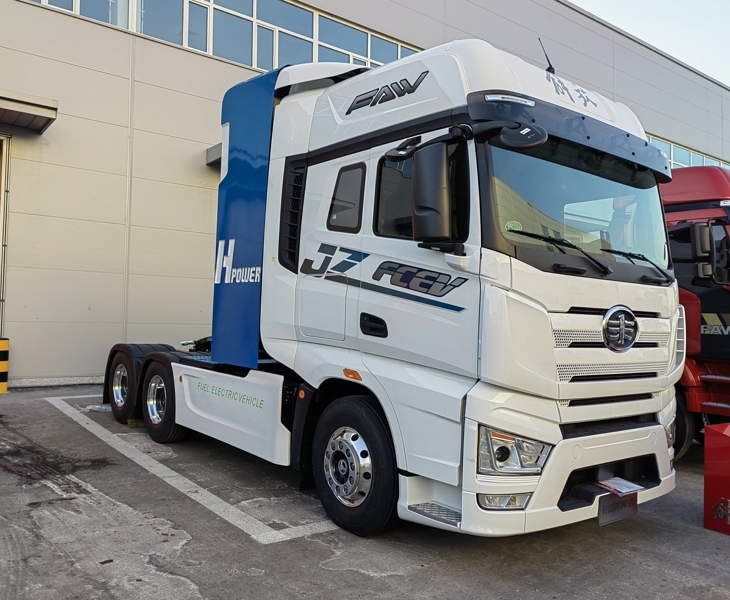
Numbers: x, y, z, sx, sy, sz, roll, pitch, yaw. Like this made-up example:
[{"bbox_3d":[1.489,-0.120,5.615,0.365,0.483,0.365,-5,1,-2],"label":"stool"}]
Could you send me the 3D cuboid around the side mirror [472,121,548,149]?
[{"bbox_3d":[0.812,-0.935,3.502,0.270,0.160,0.400,3,-1,-37],"label":"side mirror"}]

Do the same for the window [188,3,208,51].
[{"bbox_3d":[-3.683,-6.018,13.781,0.440,1.020,0.060,3,-4,-36],"label":"window"}]

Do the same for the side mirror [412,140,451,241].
[{"bbox_3d":[0.368,-0.580,3.383,0.215,0.530,0.130,3,-1,-29],"label":"side mirror"}]

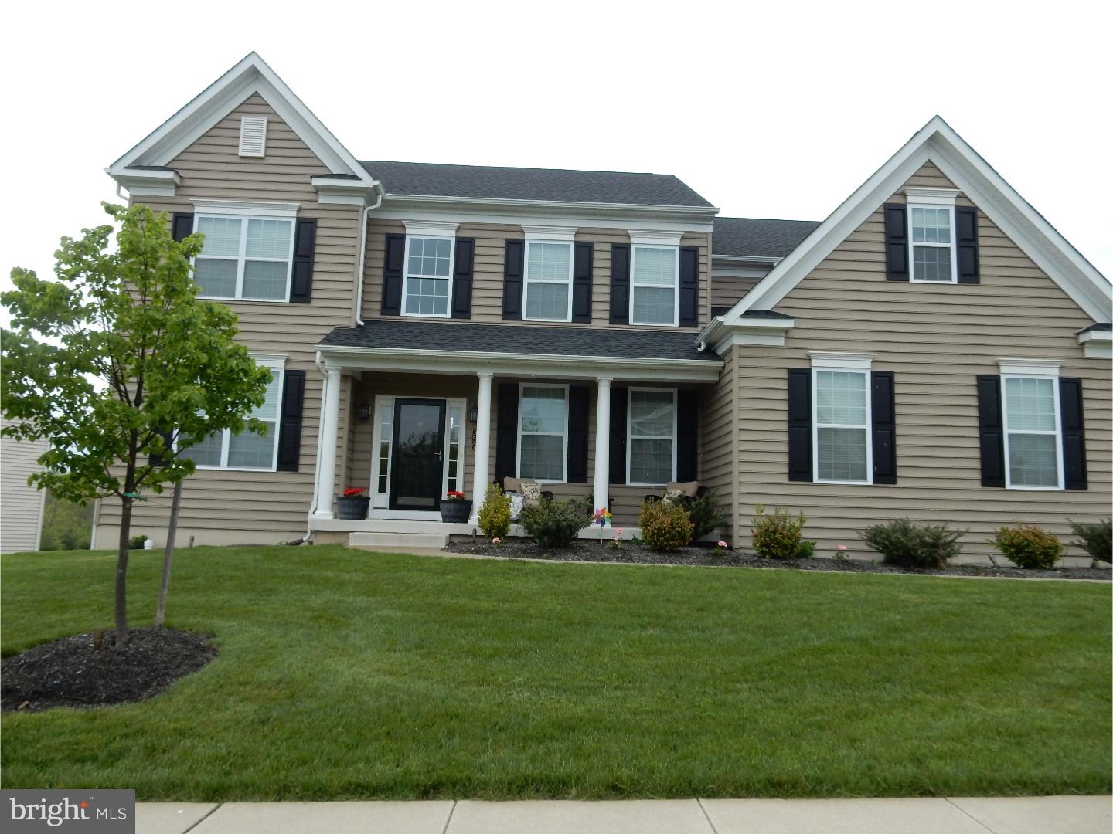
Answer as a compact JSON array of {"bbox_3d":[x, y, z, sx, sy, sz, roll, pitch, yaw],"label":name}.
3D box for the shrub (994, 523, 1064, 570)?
[{"bbox_3d":[7.211,1.977,12.273,1.070,0.700,0.950,2,-8,-1],"label":"shrub"}]

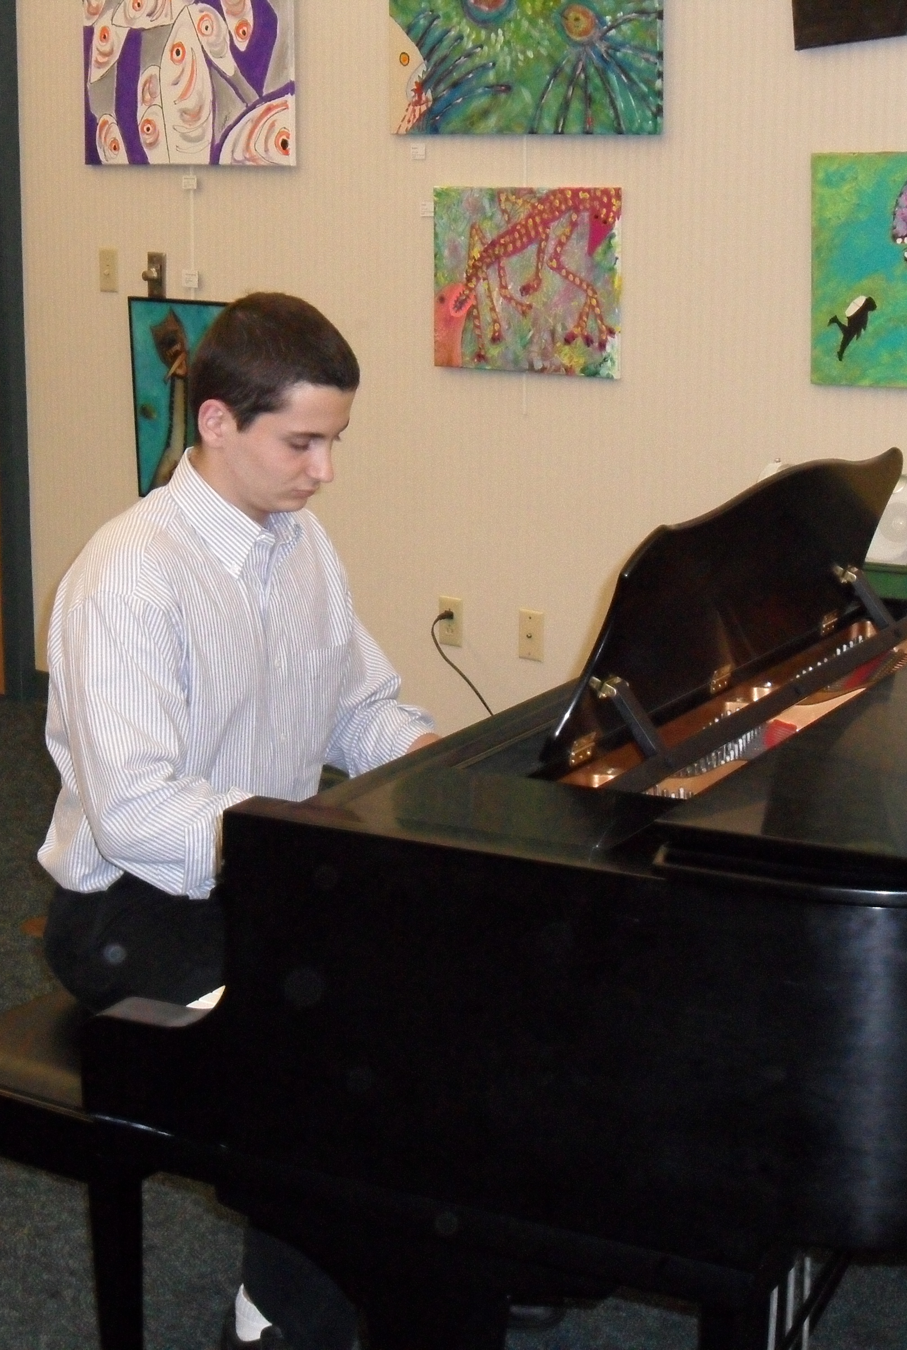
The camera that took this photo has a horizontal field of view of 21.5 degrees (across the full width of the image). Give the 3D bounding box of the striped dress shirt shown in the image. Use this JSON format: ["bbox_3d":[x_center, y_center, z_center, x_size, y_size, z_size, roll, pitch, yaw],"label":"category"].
[{"bbox_3d":[-0.235,0.008,2.800,0.430,0.570,0.570,7,14,29],"label":"striped dress shirt"}]

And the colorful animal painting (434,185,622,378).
[{"bbox_3d":[0.158,-0.867,5.262,0.513,0.406,0.030,11,16,41],"label":"colorful animal painting"}]

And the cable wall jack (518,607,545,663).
[{"bbox_3d":[0.177,-0.090,5.425,0.070,0.115,0.010,11,16,41],"label":"cable wall jack"}]

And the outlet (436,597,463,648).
[{"bbox_3d":[-0.005,-0.124,5.585,0.071,0.115,0.010,11,16,41],"label":"outlet"}]

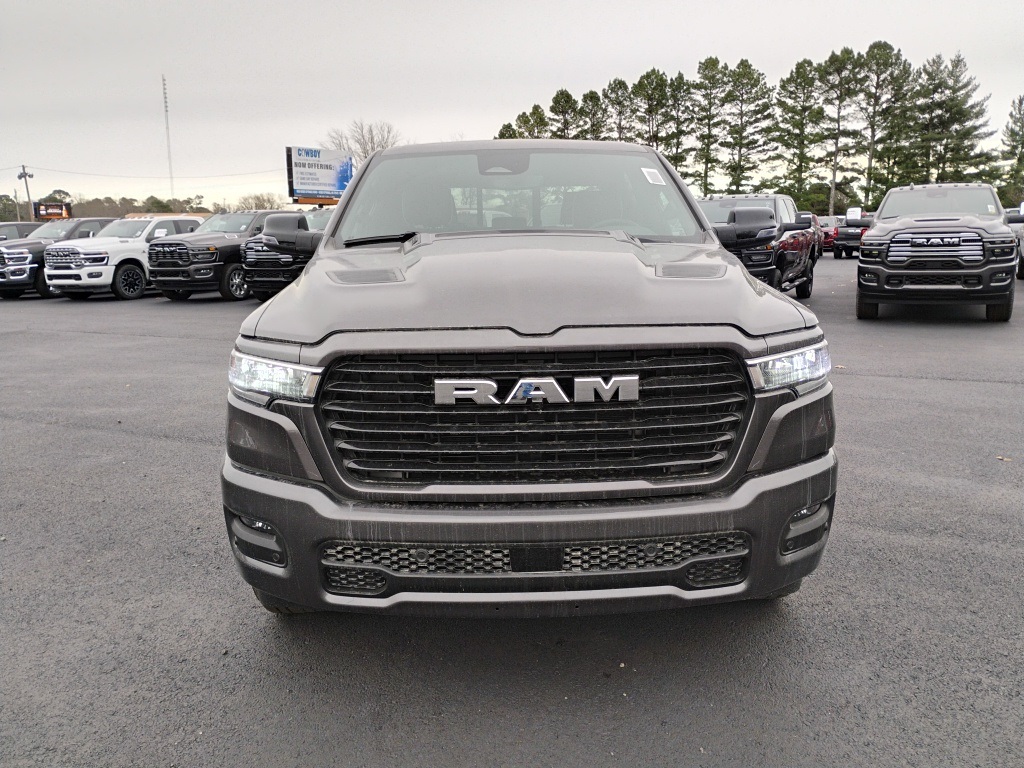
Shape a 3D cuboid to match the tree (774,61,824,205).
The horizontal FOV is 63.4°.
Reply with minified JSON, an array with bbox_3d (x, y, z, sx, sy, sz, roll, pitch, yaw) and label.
[{"bbox_3d":[19.875,-16.583,57.864,3.700,11.640,3.520,0,11,0],"label":"tree"}]

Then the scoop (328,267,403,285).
[{"bbox_3d":[-0.602,-0.450,3.464,0.300,0.060,0.240,-2,11,1],"label":"scoop"}]

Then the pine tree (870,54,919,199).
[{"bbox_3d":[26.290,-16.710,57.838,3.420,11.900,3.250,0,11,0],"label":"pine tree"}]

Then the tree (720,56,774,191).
[{"bbox_3d":[16.512,-16.868,58.827,3.840,11.810,3.640,0,11,0],"label":"tree"}]

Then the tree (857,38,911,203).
[{"bbox_3d":[24.481,-16.210,54.879,3.580,12.090,3.400,0,11,0],"label":"tree"}]

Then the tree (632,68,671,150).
[{"bbox_3d":[10.534,-18.039,63.691,3.000,11.790,2.850,0,11,0],"label":"tree"}]

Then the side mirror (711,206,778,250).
[{"bbox_3d":[1.117,-0.756,3.979,0.320,0.225,0.200,-1,11,-1],"label":"side mirror"}]

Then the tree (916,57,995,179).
[{"bbox_3d":[31.981,-17.675,60.000,5.650,12.387,5.650,-1,11,0],"label":"tree"}]

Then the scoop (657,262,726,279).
[{"bbox_3d":[0.743,-0.471,3.447,0.300,0.060,0.240,-2,11,1],"label":"scoop"}]

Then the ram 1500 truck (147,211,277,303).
[{"bbox_3d":[-6.717,-3.407,21.623,2.150,2.030,6.000,2,11,19],"label":"ram 1500 truck"}]

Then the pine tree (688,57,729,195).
[{"bbox_3d":[15.895,-19.494,67.000,3.397,13.994,3.397,-1,11,0],"label":"pine tree"}]

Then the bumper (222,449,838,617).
[{"bbox_3d":[0.056,0.451,2.631,2.030,0.410,0.480,-2,11,1],"label":"bumper"}]

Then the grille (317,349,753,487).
[{"bbox_3d":[0.066,0.095,2.411,1.290,0.405,0.200,-1,11,-1],"label":"grille"}]

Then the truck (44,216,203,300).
[{"bbox_3d":[-10.113,-3.597,23.294,2.150,2.030,6.000,2,11,17],"label":"truck"}]

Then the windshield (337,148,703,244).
[{"bbox_3d":[0.033,-0.890,3.881,1.620,0.550,0.820,-1,11,-1],"label":"windshield"}]

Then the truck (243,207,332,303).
[{"bbox_3d":[-3.930,-3.169,20.070,2.200,2.020,6.000,4,12,21],"label":"truck"}]

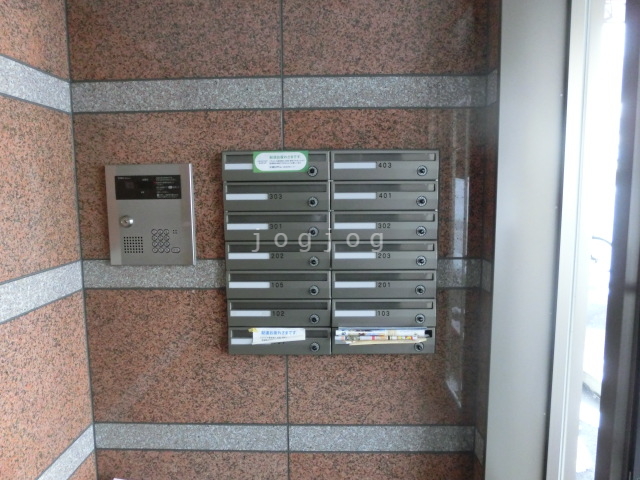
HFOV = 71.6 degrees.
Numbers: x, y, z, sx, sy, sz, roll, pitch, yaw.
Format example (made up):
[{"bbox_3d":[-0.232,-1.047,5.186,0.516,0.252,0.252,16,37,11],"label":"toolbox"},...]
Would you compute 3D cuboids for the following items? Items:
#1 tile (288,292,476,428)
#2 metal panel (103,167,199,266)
[{"bbox_3d":[0.218,0.413,1.565,0.663,0.495,0.025,0,7,1],"label":"tile"},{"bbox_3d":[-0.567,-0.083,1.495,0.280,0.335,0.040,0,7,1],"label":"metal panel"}]

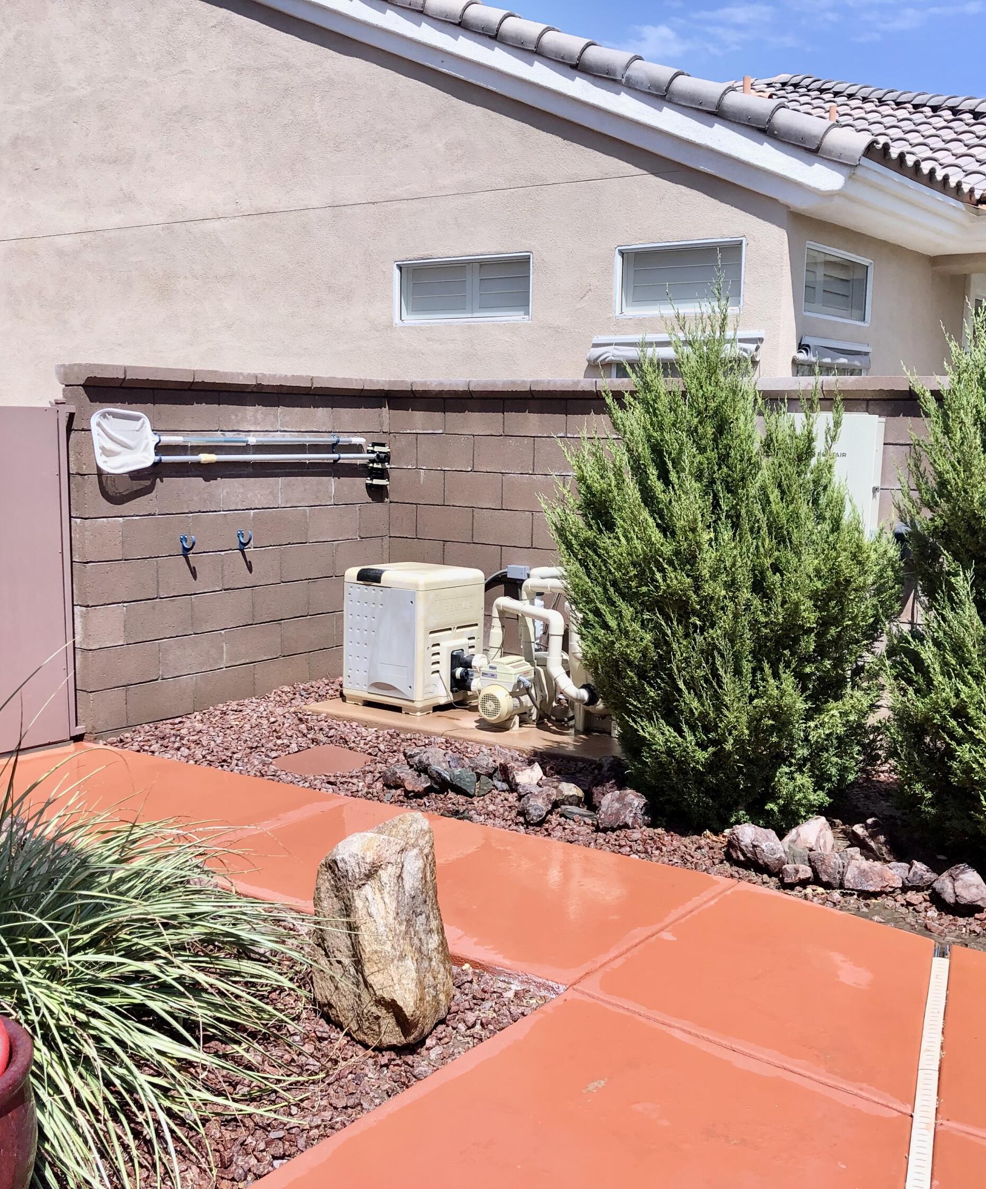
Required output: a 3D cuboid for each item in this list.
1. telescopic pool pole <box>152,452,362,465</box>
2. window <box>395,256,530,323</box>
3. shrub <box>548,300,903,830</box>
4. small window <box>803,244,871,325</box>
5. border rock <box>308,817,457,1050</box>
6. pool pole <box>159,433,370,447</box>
[{"bbox_3d":[-1.180,-0.707,6.675,0.040,0.040,1.416,7,9,37],"label":"telescopic pool pole"},{"bbox_3d":[-0.215,-2.233,9.431,1.220,0.475,0.100,6,9,34],"label":"window"},{"bbox_3d":[0.956,-0.193,5.280,1.437,2.019,1.350,2,8,10],"label":"shrub"},{"bbox_3d":[2.338,-2.095,8.729,0.100,0.465,1.270,6,9,34],"label":"small window"},{"bbox_3d":[-0.287,0.842,3.360,0.364,0.534,0.290,0,8,-5],"label":"border rock"},{"bbox_3d":[-1.154,-0.805,6.694,0.045,0.045,1.477,7,9,37],"label":"pool pole"}]

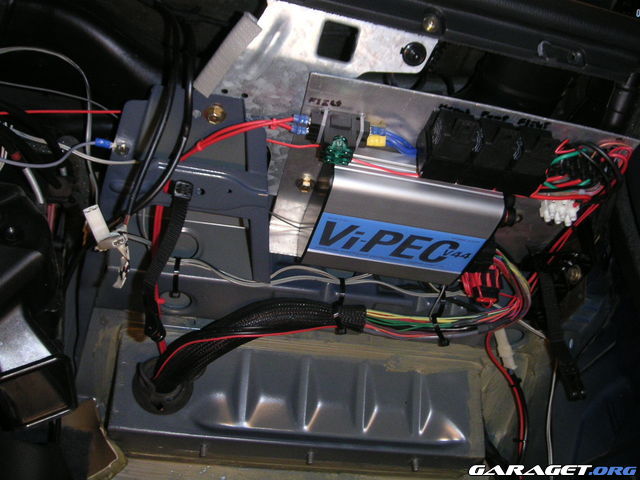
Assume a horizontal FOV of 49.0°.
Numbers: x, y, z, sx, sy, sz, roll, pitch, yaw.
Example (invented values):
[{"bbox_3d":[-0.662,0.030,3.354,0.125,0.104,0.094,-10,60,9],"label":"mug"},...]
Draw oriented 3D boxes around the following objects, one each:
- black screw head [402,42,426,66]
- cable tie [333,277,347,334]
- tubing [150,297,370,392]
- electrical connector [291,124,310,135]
[{"bbox_3d":[0.067,-0.133,0.502,0.017,0.017,0.006,6,33,-5],"label":"black screw head"},{"bbox_3d":[0.017,0.057,0.610,0.011,0.050,0.022,1,18,0],"label":"cable tie"},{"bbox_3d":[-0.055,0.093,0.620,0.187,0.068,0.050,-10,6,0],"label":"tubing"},{"bbox_3d":[-0.014,-0.080,0.508,0.015,0.006,0.006,9,19,-10],"label":"electrical connector"}]

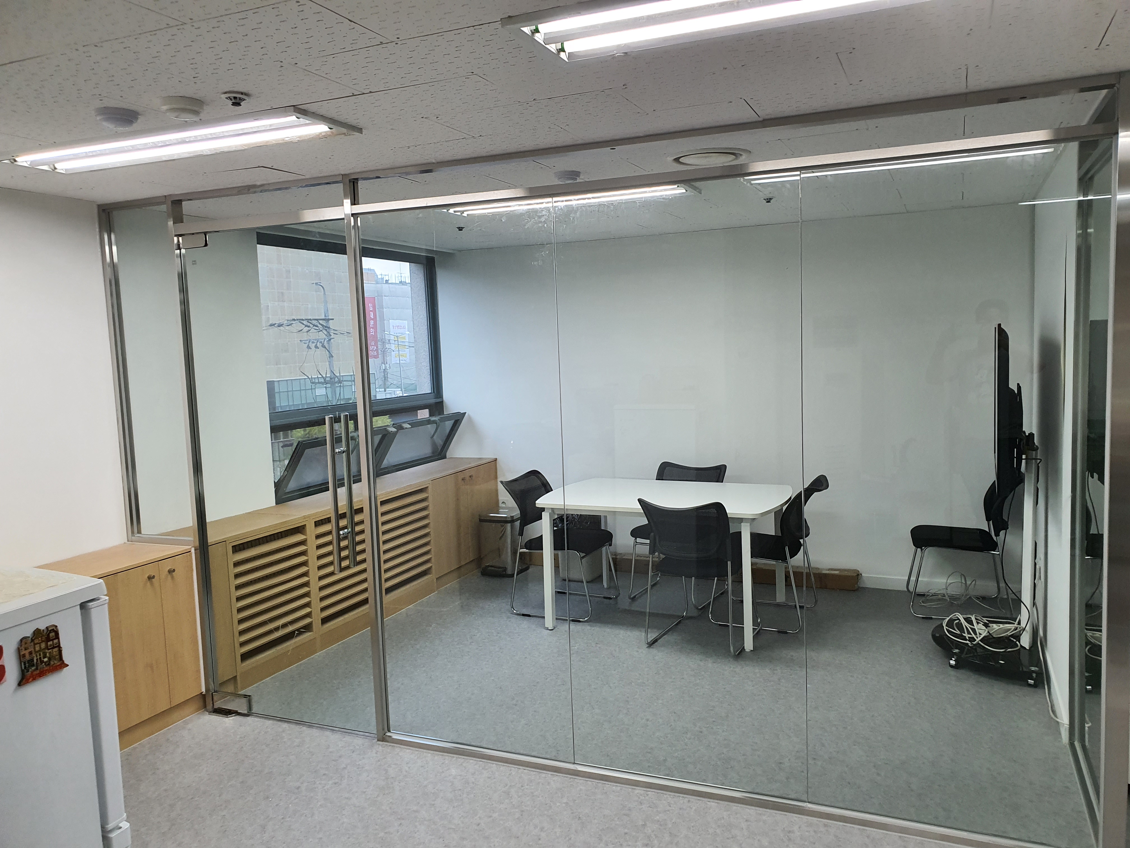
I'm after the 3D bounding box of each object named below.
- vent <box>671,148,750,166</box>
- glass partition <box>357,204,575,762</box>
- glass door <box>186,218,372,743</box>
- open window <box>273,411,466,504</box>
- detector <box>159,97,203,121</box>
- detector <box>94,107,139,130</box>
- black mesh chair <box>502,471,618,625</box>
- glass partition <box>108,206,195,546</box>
[{"bbox_3d":[0.575,-1.042,3.358,0.320,0.035,0.320,0,6,23],"label":"vent"},{"bbox_3d":[-0.407,0.239,3.405,0.880,2.170,0.050,0,6,23],"label":"glass partition"},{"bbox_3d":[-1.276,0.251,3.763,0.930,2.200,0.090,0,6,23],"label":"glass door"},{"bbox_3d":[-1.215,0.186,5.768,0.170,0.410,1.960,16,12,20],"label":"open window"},{"bbox_3d":[-1.066,-0.875,2.373,0.112,0.046,0.112,0,6,23],"label":"detector"},{"bbox_3d":[-1.287,-0.873,2.441,0.112,0.046,0.112,0,6,23],"label":"detector"},{"bbox_3d":[-0.032,0.746,5.413,0.580,0.835,0.530,0,6,23],"label":"black mesh chair"},{"bbox_3d":[-1.944,-0.228,3.988,0.370,1.550,0.050,0,6,23],"label":"glass partition"}]

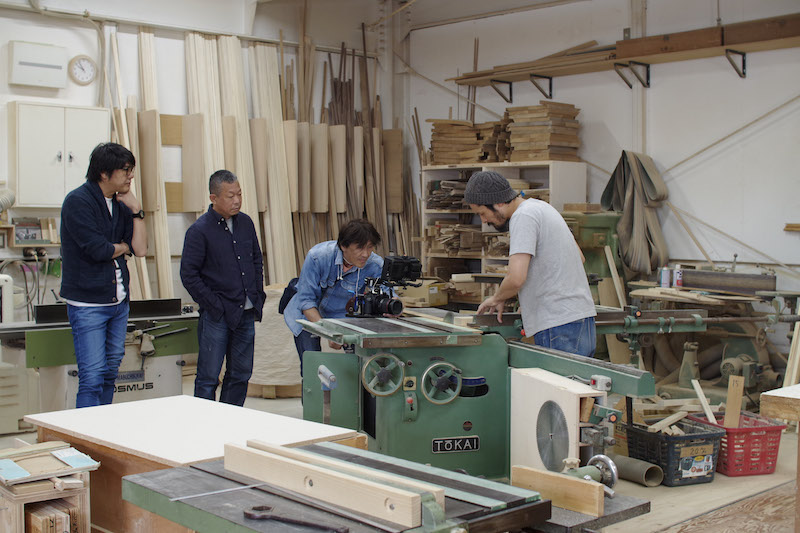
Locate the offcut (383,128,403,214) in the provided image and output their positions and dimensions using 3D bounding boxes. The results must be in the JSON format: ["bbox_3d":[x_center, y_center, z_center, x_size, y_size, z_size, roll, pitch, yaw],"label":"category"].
[{"bbox_3d":[-0.106,-1.000,10.607,0.025,0.880,0.400,-3,5,-40],"label":"offcut"}]

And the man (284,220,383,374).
[{"bbox_3d":[-0.348,0.422,5.650,0.520,1.362,0.680,-3,5,-41],"label":"man"}]

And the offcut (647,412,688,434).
[{"bbox_3d":[1.448,0.842,5.393,0.037,0.026,0.357,4,10,45],"label":"offcut"}]

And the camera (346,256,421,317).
[{"bbox_3d":[-0.087,0.120,5.600,0.330,0.310,0.280,4,5,44],"label":"camera"}]

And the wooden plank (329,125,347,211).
[{"bbox_3d":[-0.668,-0.976,10.132,0.025,0.872,0.400,-3,5,-40],"label":"wooden plank"}]

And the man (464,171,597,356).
[{"bbox_3d":[0.683,0.323,5.150,0.640,1.630,0.470,1,4,18],"label":"man"}]

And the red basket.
[{"bbox_3d":[1.880,0.989,5.601,0.355,0.255,0.450,-1,4,-12],"label":"red basket"}]

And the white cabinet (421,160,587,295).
[{"bbox_3d":[0.945,-0.043,9.546,0.490,1.829,1.681,-3,5,-40],"label":"white cabinet"}]

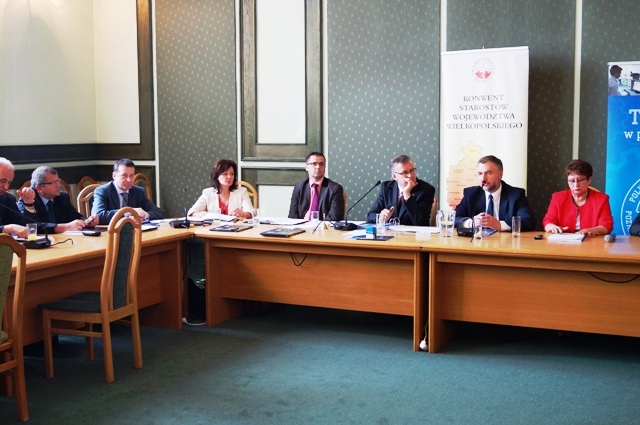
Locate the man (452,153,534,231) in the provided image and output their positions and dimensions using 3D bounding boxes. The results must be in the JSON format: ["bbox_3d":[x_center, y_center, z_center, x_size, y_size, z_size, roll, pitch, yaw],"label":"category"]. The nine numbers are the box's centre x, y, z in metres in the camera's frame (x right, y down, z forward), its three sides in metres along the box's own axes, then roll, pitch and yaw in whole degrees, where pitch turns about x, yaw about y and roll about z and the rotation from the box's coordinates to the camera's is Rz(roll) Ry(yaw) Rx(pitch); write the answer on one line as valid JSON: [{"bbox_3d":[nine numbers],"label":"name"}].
[{"bbox_3d":[1.448,0.196,6.214,0.660,1.346,0.820,2,6,24],"label":"man"}]

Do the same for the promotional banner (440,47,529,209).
[{"bbox_3d":[1.521,-0.343,6.889,0.810,2.310,0.160,2,6,25],"label":"promotional banner"}]

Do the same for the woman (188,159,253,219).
[{"bbox_3d":[-0.964,0.127,7.341,0.600,1.302,0.780,1,5,10],"label":"woman"}]

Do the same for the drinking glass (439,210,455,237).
[{"bbox_3d":[0.984,0.093,5.750,0.115,0.178,0.115,2,6,25],"label":"drinking glass"}]

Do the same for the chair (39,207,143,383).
[{"bbox_3d":[-1.429,0.492,4.723,0.540,1.060,0.440,2,6,25],"label":"chair"}]

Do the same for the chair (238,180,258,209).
[{"bbox_3d":[-0.906,0.231,7.558,0.460,1.055,0.530,1,5,14],"label":"chair"}]

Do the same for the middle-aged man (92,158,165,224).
[{"bbox_3d":[-1.823,0.157,6.992,0.620,1.313,0.800,-4,7,-38],"label":"middle-aged man"}]

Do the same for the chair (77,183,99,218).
[{"bbox_3d":[-1.962,0.278,7.090,0.460,1.055,0.530,-5,7,-42],"label":"chair"}]

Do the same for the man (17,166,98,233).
[{"bbox_3d":[-2.286,0.241,6.241,0.800,1.280,0.620,4,7,39],"label":"man"}]

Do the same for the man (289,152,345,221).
[{"bbox_3d":[-0.037,0.129,6.917,0.570,1.360,0.750,1,5,16],"label":"man"}]

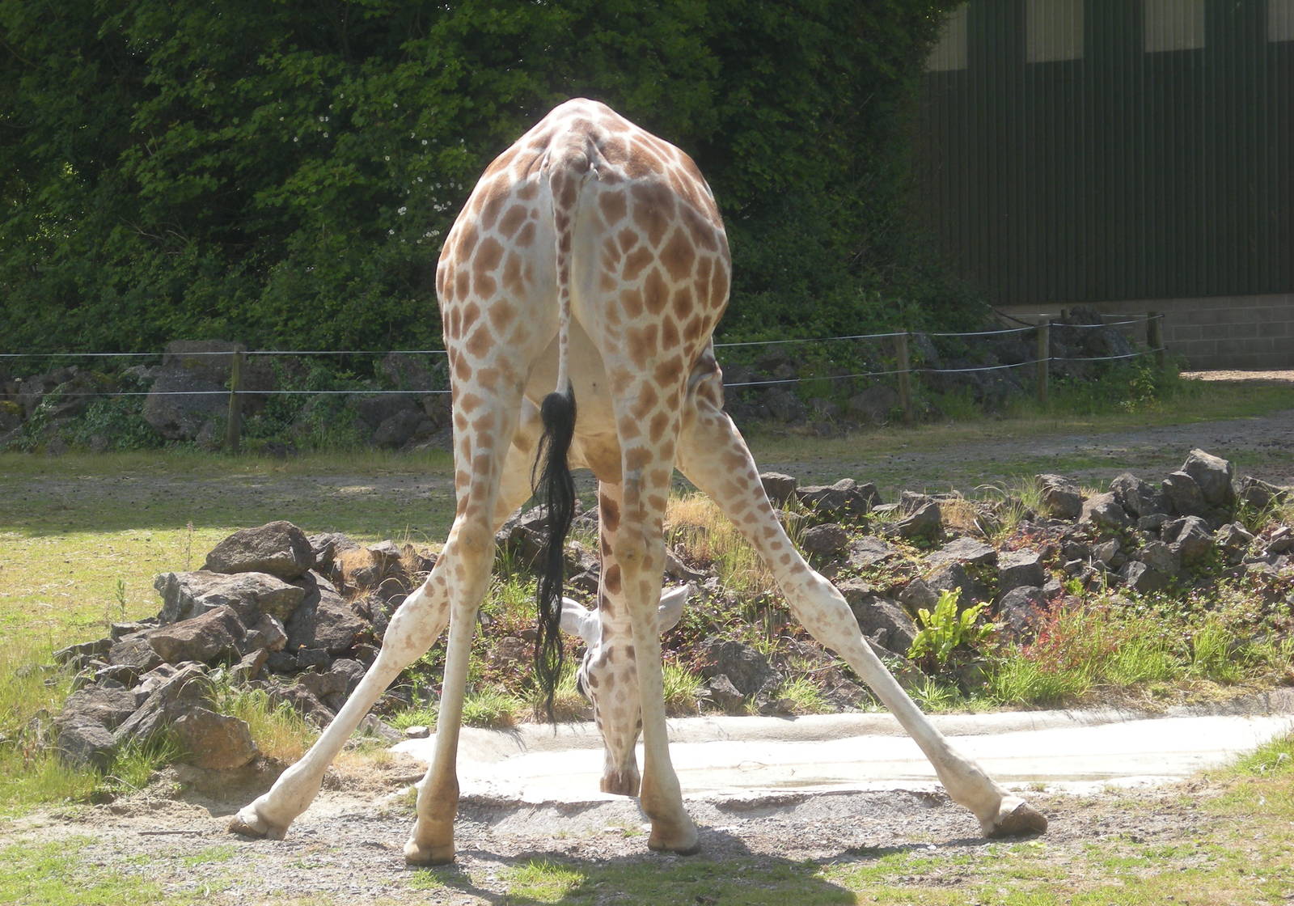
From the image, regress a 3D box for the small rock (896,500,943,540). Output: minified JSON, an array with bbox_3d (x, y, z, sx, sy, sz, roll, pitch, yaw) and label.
[{"bbox_3d":[1.473,0.368,21.300,0.263,0.214,0.230,0,-1,0],"label":"small rock"}]

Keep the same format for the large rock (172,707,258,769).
[{"bbox_3d":[-1.683,1.113,15.300,0.335,0.236,0.270,0,-1,0],"label":"large rock"}]

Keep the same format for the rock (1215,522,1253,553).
[{"bbox_3d":[3.122,0.449,20.900,0.210,0.161,0.170,0,0,0],"label":"rock"}]

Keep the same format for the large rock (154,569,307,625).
[{"bbox_3d":[-1.772,0.622,16.700,0.645,0.248,0.460,0,-1,0],"label":"large rock"}]

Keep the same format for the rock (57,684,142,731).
[{"bbox_3d":[-2.204,1.025,15.800,0.342,0.191,0.280,0,-1,0],"label":"rock"}]

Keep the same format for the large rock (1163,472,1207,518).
[{"bbox_3d":[2.998,0.234,21.900,0.248,0.259,0.210,0,-1,0],"label":"large rock"}]

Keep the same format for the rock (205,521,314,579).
[{"bbox_3d":[-1.798,0.450,18.200,0.506,0.267,0.380,0,0,0],"label":"rock"}]

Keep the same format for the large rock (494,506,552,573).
[{"bbox_3d":[-0.560,0.398,18.200,0.308,0.304,0.280,0,-1,0],"label":"large rock"}]

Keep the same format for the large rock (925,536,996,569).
[{"bbox_3d":[1.655,0.525,20.700,0.373,0.171,0.290,0,-1,0],"label":"large rock"}]

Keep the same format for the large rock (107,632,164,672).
[{"bbox_3d":[-2.281,0.886,17.500,0.257,0.180,0.220,0,-1,0],"label":"large rock"}]

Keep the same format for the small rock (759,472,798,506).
[{"bbox_3d":[0.633,0.178,19.200,0.212,0.163,0.200,0,-1,0],"label":"small rock"}]

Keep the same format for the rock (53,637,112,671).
[{"bbox_3d":[-2.573,0.917,17.900,0.272,0.152,0.220,0,0,0],"label":"rock"}]

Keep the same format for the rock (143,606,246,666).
[{"bbox_3d":[-1.865,0.751,16.200,0.403,0.245,0.310,0,-1,0],"label":"rock"}]

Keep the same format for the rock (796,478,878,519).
[{"bbox_3d":[0.925,0.221,19.100,0.397,0.201,0.280,0,-1,0],"label":"rock"}]

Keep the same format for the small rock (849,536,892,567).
[{"bbox_3d":[1.181,0.520,20.700,0.245,0.171,0.220,0,0,0],"label":"small rock"}]

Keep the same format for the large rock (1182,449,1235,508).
[{"bbox_3d":[3.188,0.146,22.300,0.304,0.333,0.260,0,-1,0],"label":"large rock"}]

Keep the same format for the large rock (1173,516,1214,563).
[{"bbox_3d":[2.603,0.414,18.700,0.192,0.226,0.200,0,-1,0],"label":"large rock"}]

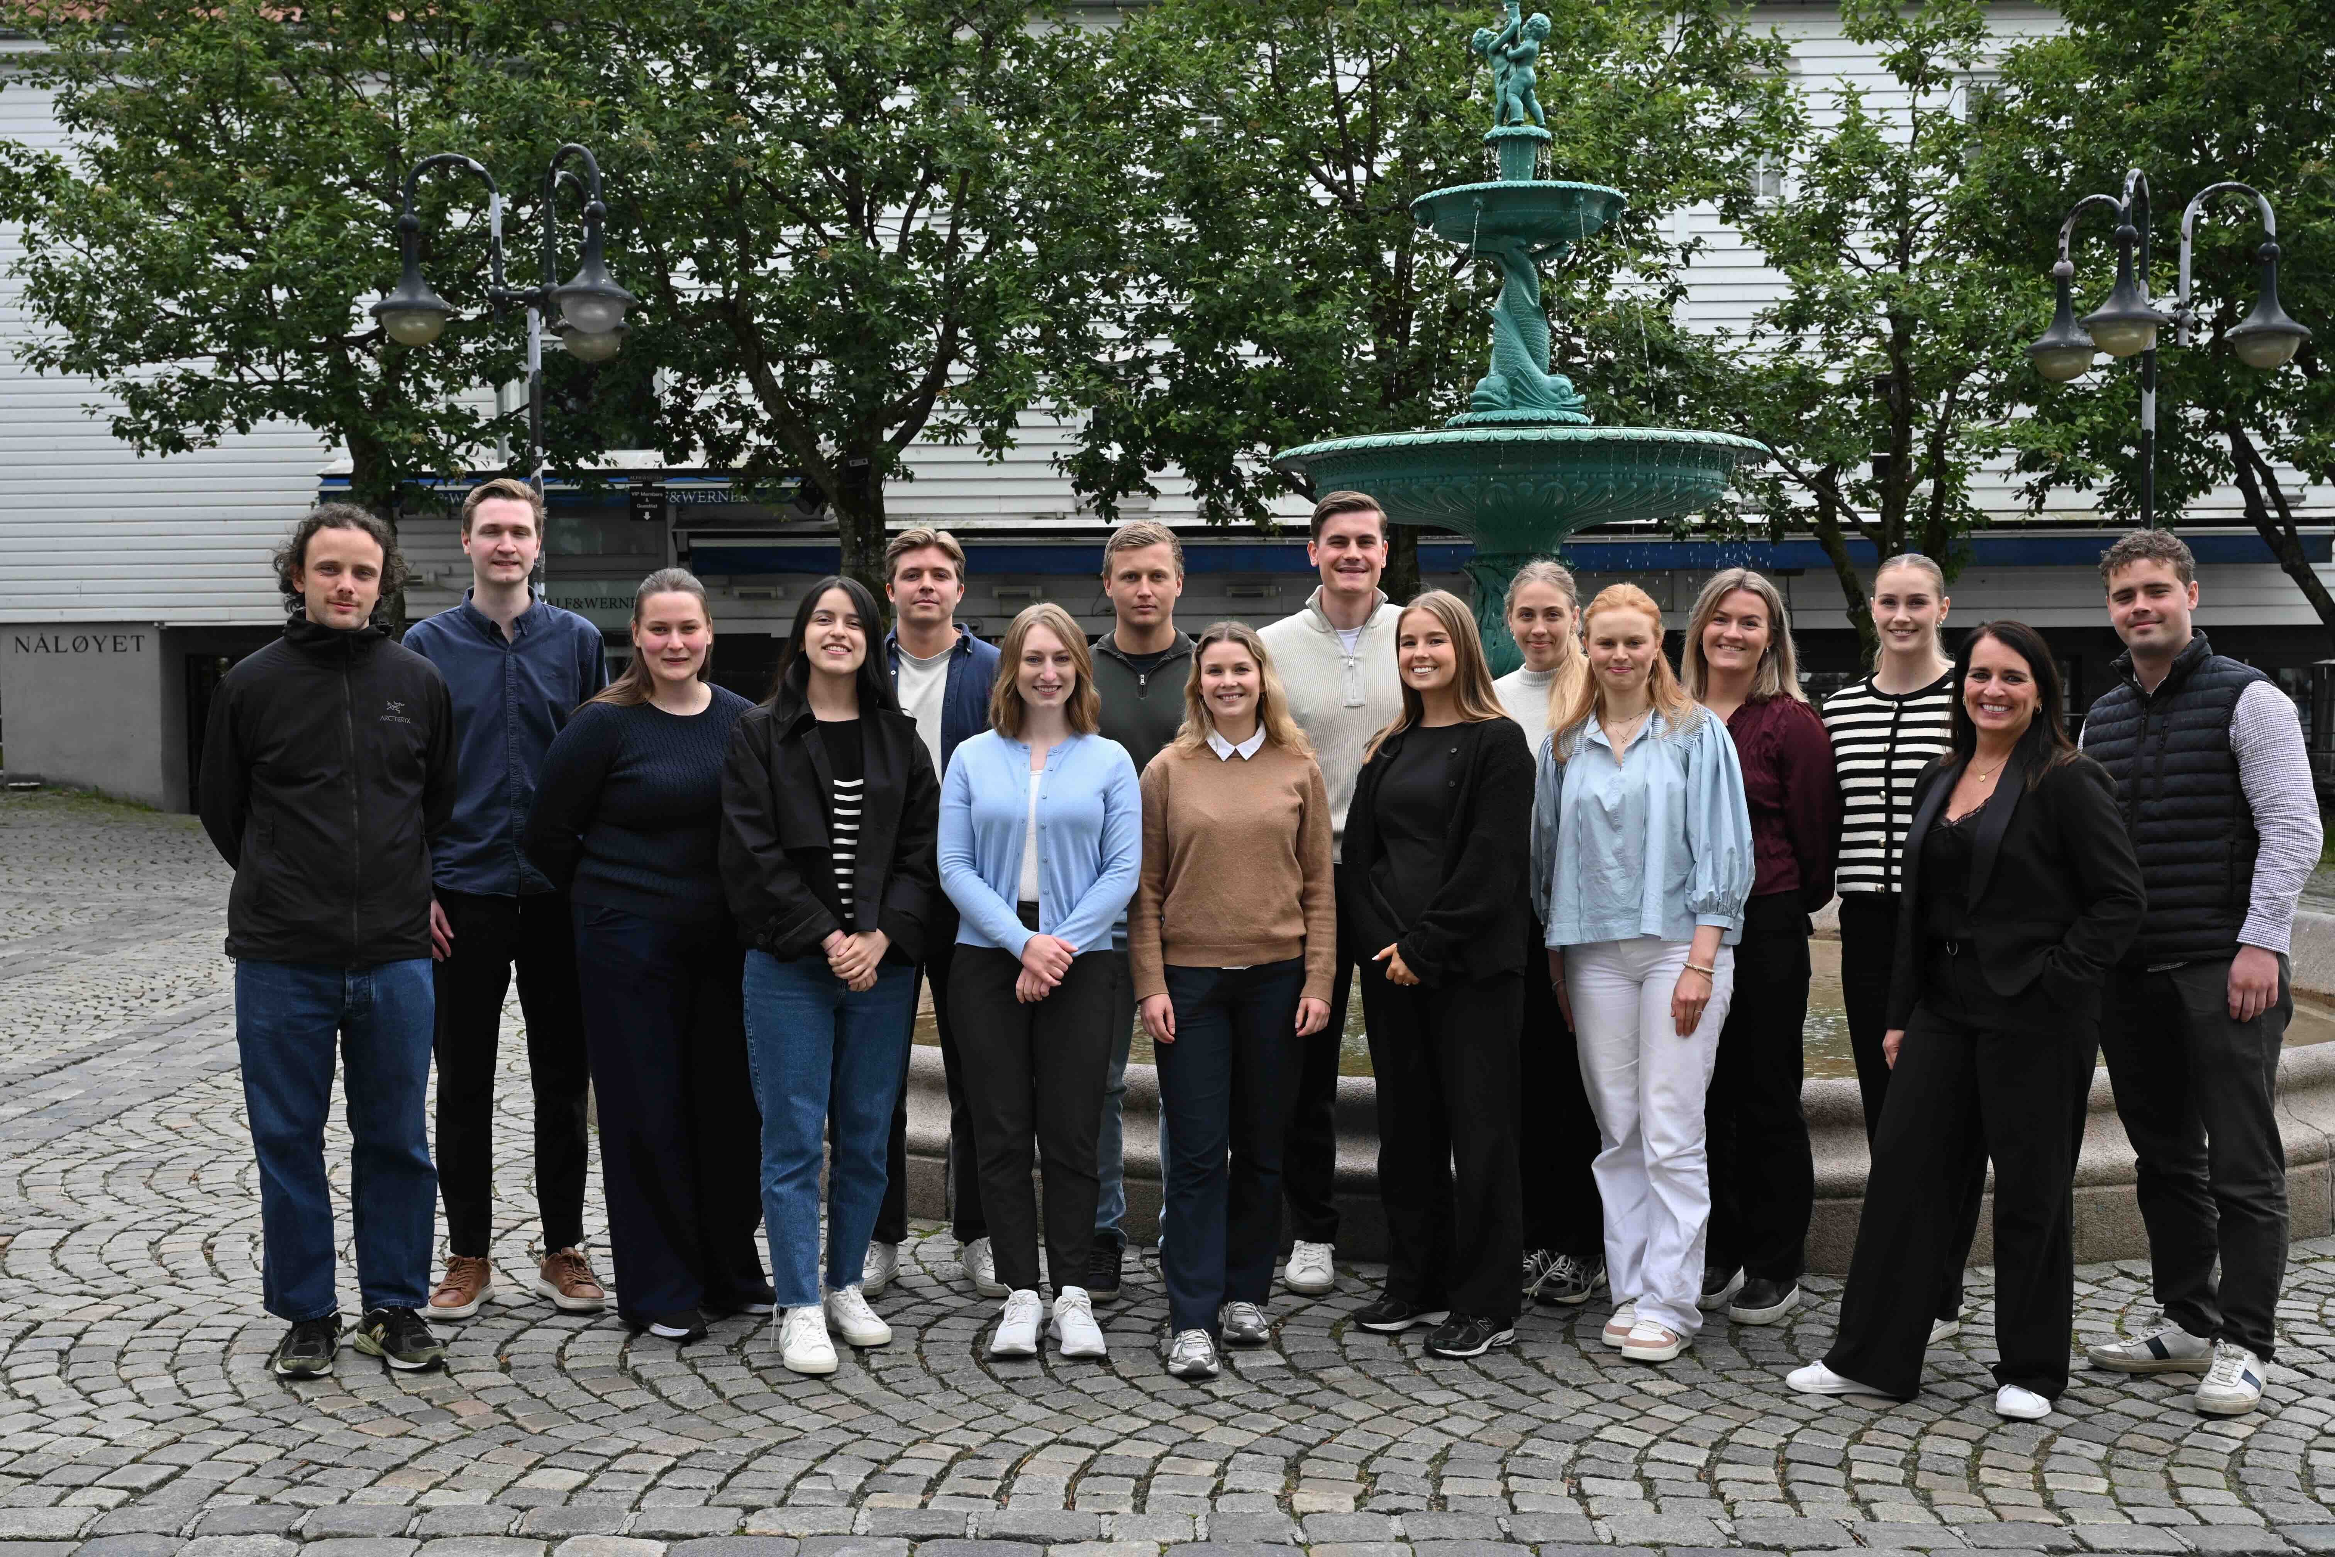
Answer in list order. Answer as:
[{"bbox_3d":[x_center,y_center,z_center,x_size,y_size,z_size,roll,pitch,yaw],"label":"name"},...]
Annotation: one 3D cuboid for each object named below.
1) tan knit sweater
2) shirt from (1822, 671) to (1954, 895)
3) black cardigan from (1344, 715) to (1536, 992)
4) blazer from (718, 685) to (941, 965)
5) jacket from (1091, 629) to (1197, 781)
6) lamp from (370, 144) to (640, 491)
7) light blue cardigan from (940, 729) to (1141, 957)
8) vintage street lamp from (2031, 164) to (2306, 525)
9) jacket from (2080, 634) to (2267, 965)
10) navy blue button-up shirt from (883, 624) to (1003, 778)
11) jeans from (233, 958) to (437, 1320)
[{"bbox_3d":[0.147,0.208,5.500,0.455,0.585,0.290,0,2,-2],"label":"tan knit sweater"},{"bbox_3d":[1.684,0.013,5.660,0.400,0.520,0.270,1,4,27],"label":"shirt"},{"bbox_3d":[0.614,0.167,5.620,0.440,0.610,0.330,1,2,28],"label":"black cardigan"},{"bbox_3d":[-0.744,0.103,5.430,0.470,0.606,0.330,-1,3,-8],"label":"blazer"},{"bbox_3d":[-0.057,-0.002,5.950,0.480,0.716,0.290,-1,3,0],"label":"jacket"},{"bbox_3d":[-3.760,-1.270,13.970,1.480,4.500,1.600,0,2,0],"label":"lamp"},{"bbox_3d":[-0.285,0.144,5.550,0.450,0.520,0.310,0,2,0],"label":"light blue cardigan"},{"bbox_3d":[5.518,-1.348,13.977,1.660,4.113,1.500,2,4,33],"label":"vintage street lamp"},{"bbox_3d":[2.147,0.045,5.270,0.420,0.700,0.310,1,2,36],"label":"jacket"},{"bbox_3d":[-0.588,-0.011,6.000,0.471,0.722,0.290,-1,3,-5],"label":"navy blue button-up shirt"},{"bbox_3d":[-1.835,0.748,5.430,0.420,0.890,0.310,-1,2,-24],"label":"jeans"}]

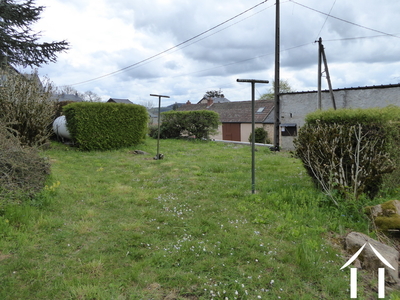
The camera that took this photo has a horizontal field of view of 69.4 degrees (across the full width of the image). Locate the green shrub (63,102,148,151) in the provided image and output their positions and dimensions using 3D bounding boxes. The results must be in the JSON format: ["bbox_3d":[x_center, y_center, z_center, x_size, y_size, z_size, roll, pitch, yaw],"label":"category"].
[{"bbox_3d":[-4.140,-1.000,13.000,3.100,1.950,1.450,-3,6,-38],"label":"green shrub"}]

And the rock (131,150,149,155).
[{"bbox_3d":[-2.220,0.090,10.700,0.640,0.170,0.420,0,4,-6],"label":"rock"}]

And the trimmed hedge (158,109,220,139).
[{"bbox_3d":[-0.780,-1.510,17.350,3.700,1.650,1.350,3,5,30],"label":"trimmed hedge"}]

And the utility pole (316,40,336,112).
[{"bbox_3d":[6.950,-3.000,15.500,1.350,5.700,0.350,1,5,11],"label":"utility pole"}]

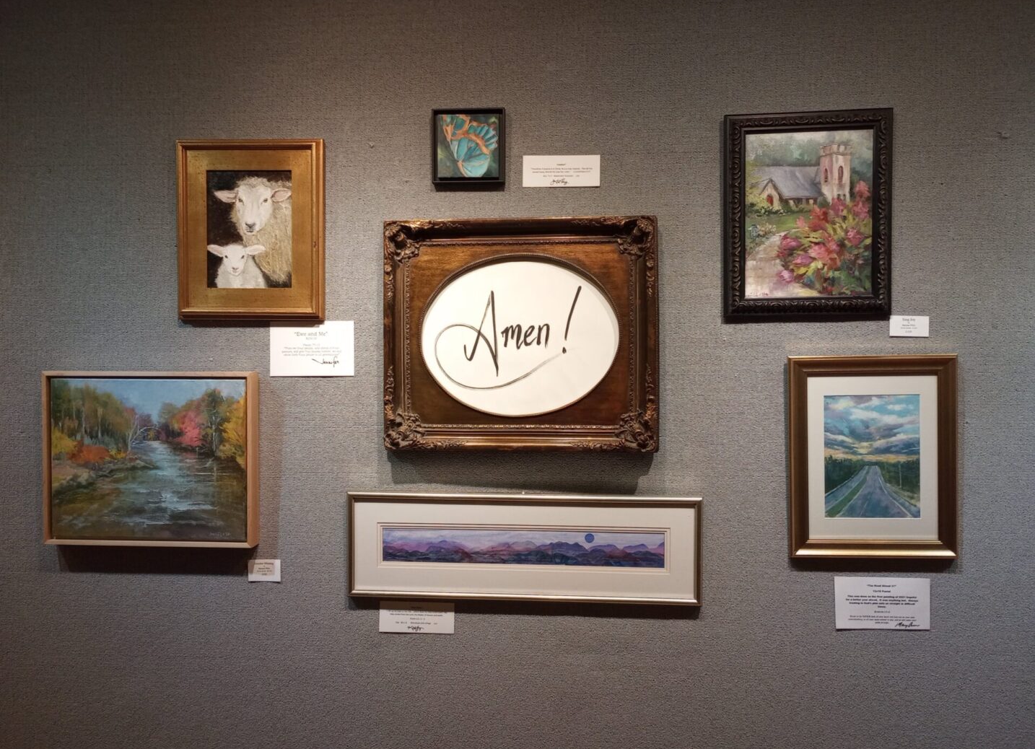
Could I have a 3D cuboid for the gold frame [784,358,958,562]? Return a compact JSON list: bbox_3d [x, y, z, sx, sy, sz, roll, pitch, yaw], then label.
[{"bbox_3d":[0.841,0.196,1.996,0.384,0.480,0.030,-1,1,5],"label":"gold frame"}]

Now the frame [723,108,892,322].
[{"bbox_3d":[0.687,-0.377,1.994,0.384,0.482,0.030,0,1,5],"label":"frame"}]

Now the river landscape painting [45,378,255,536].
[{"bbox_3d":[-0.933,0.216,2.135,0.508,0.408,0.030,0,1,5],"label":"river landscape painting"}]

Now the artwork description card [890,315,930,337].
[{"bbox_3d":[0.933,-0.114,1.995,0.090,0.049,0.003,1,1,5],"label":"artwork description card"}]

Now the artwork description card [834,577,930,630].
[{"bbox_3d":[0.877,0.551,2.015,0.220,0.124,0.004,-1,1,5],"label":"artwork description card"}]

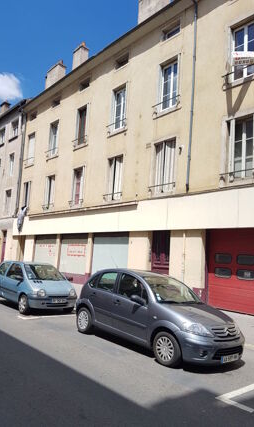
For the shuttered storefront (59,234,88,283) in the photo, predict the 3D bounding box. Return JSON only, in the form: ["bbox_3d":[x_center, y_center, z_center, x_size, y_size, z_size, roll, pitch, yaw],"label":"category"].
[{"bbox_3d":[-2.987,2.472,17.936,0.197,2.620,2.955,11,-11,-41],"label":"shuttered storefront"}]

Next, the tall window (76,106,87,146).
[{"bbox_3d":[-2.627,-5.147,19.018,0.200,2.400,1.020,11,-11,-41],"label":"tall window"}]

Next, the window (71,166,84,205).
[{"bbox_3d":[-2.693,-1.536,18.292,0.200,2.190,1.080,11,-11,-41],"label":"window"}]

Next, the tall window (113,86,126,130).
[{"bbox_3d":[-0.376,-5.378,16.568,0.200,2.380,1.050,11,-11,-41],"label":"tall window"}]

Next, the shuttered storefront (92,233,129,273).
[{"bbox_3d":[-0.870,2.266,15.557,0.197,2.610,2.935,11,-11,-41],"label":"shuttered storefront"}]

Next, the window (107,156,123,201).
[{"bbox_3d":[-0.574,-1.765,16.063,0.197,2.187,1.251,11,-11,-41],"label":"window"}]

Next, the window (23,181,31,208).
[{"bbox_3d":[-7.356,-1.198,23.706,0.197,2.187,1.133,11,-11,-41],"label":"window"}]

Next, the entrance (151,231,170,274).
[{"bbox_3d":[1.398,2.058,13.200,0.197,2.630,1.152,11,-11,-41],"label":"entrance"}]

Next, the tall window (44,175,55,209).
[{"bbox_3d":[-5.023,-1.376,21.074,0.197,2.197,1.280,11,-11,-41],"label":"tall window"}]

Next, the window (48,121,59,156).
[{"bbox_3d":[-4.830,-4.931,21.418,0.200,2.400,1.050,11,-11,-41],"label":"window"}]

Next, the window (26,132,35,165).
[{"bbox_3d":[-7.265,-4.823,24.390,0.197,2.463,1.280,11,-11,-41],"label":"window"}]

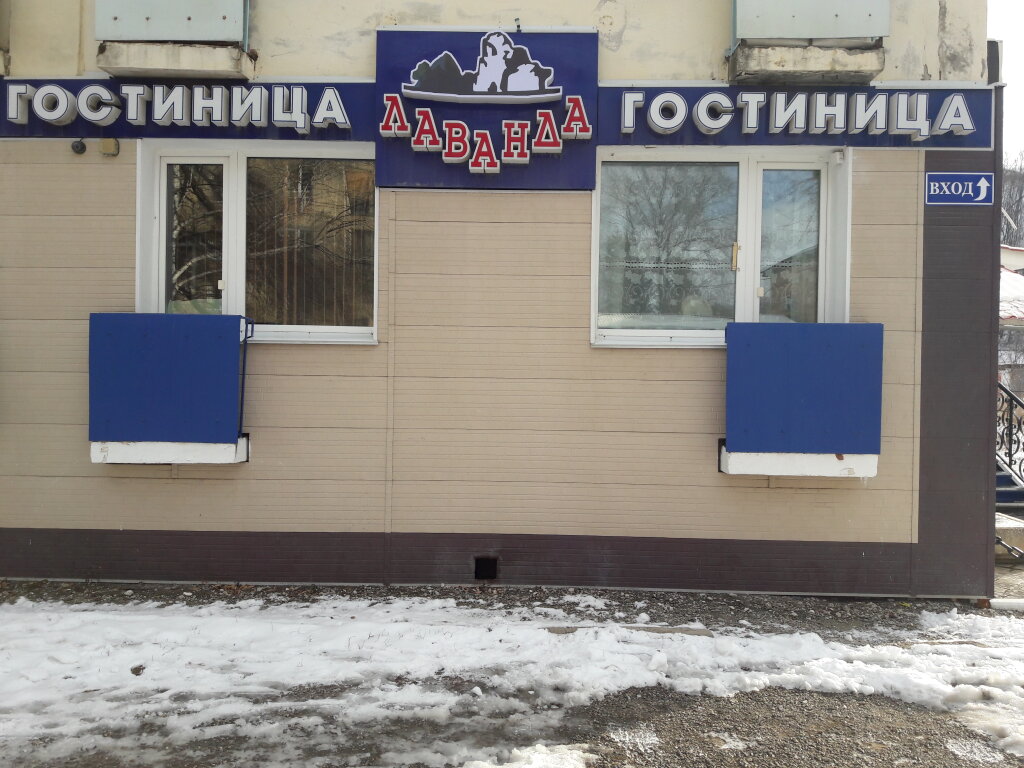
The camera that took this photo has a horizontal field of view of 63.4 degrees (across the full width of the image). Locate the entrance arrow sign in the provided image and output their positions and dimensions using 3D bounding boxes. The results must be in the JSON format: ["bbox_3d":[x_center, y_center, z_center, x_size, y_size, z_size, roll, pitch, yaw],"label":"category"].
[{"bbox_3d":[3.252,-1.417,6.012,0.492,0.228,0.040,1,0,0],"label":"entrance arrow sign"}]

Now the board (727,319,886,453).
[{"bbox_3d":[2.045,0.032,5.782,1.085,0.908,0.110,1,0,0],"label":"board"}]

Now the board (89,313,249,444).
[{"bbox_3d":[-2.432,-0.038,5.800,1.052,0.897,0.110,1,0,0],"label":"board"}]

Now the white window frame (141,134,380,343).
[{"bbox_3d":[-1.856,-1.036,6.126,1.765,1.487,0.220,1,0,0],"label":"white window frame"}]

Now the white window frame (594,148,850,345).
[{"bbox_3d":[1.522,-1.001,6.112,1.870,1.469,0.220,1,0,0],"label":"white window frame"}]

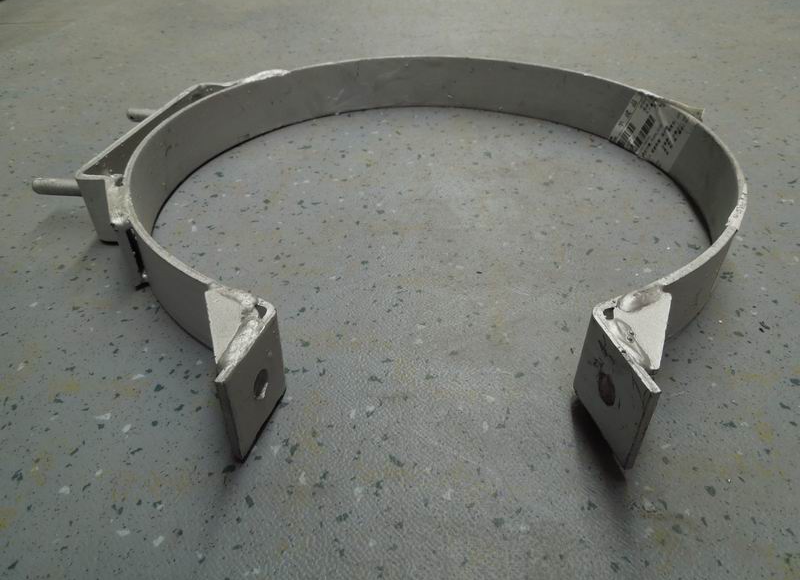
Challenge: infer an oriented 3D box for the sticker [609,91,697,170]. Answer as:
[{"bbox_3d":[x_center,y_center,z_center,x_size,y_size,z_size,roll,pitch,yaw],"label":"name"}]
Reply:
[{"bbox_3d":[0.207,-0.129,0.476,0.006,0.049,0.090,-12,39,-15],"label":"sticker"}]

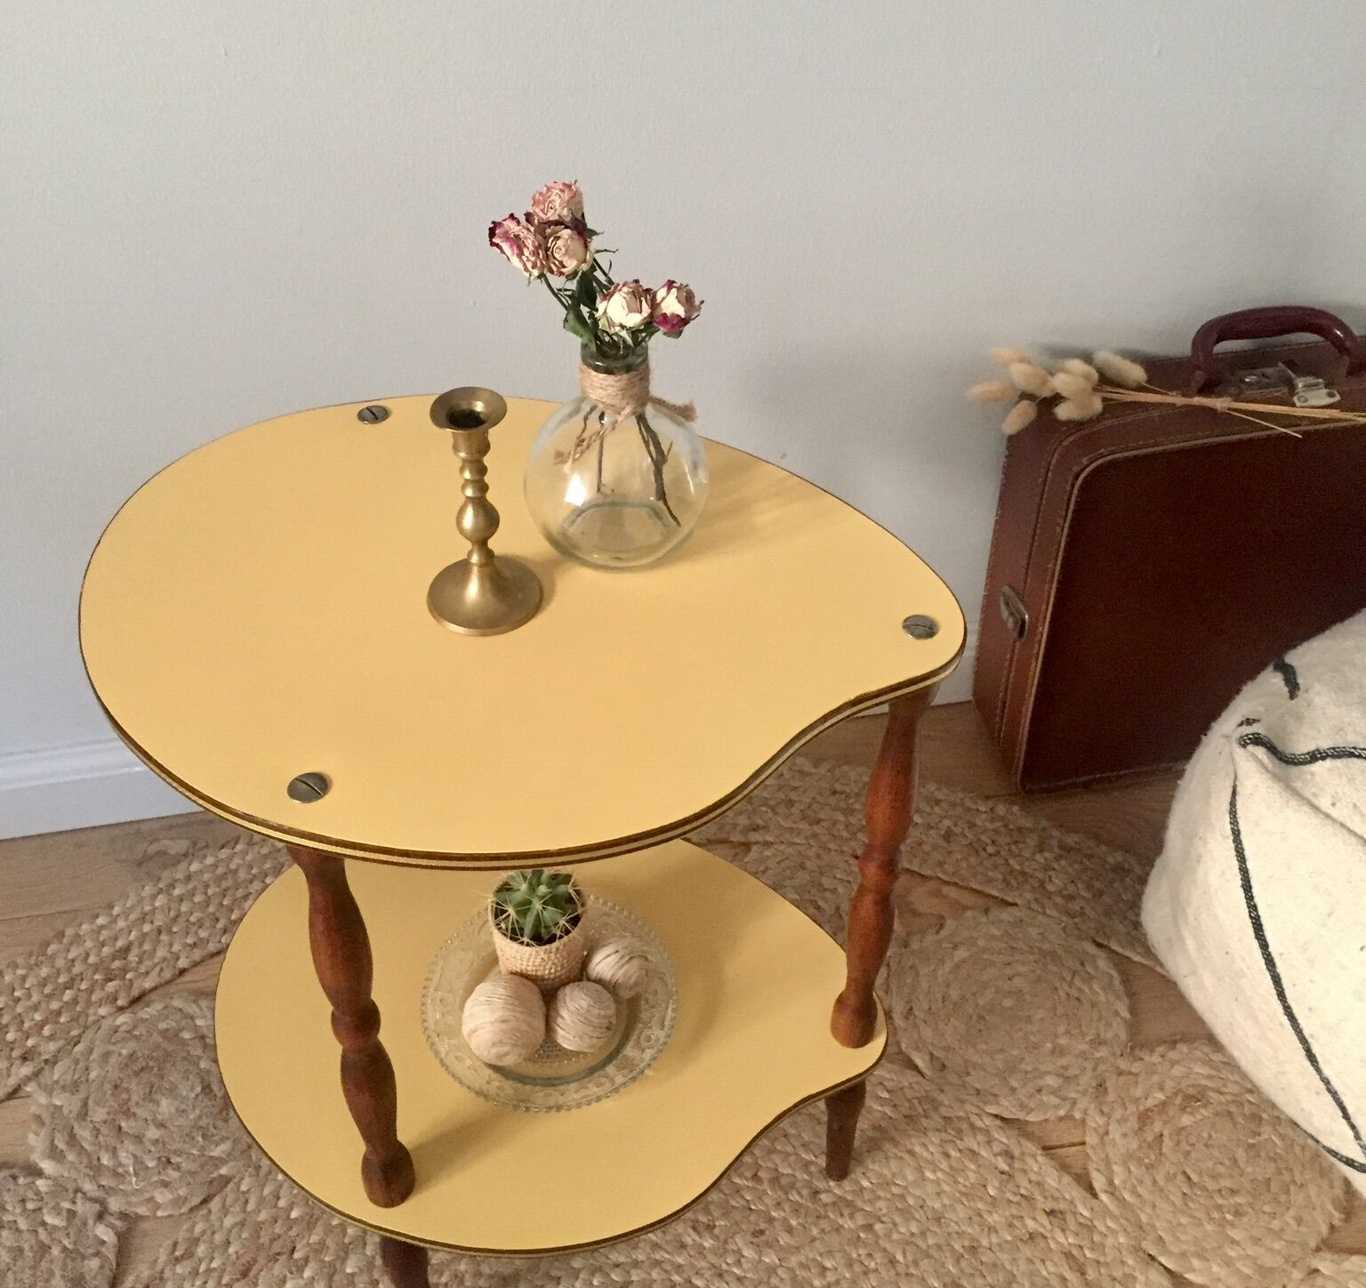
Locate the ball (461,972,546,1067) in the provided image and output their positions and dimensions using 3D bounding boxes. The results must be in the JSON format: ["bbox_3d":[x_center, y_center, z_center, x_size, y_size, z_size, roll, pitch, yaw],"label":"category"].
[{"bbox_3d":[-0.115,0.240,0.976,0.056,0.056,0.056,1,41,-1],"label":"ball"}]

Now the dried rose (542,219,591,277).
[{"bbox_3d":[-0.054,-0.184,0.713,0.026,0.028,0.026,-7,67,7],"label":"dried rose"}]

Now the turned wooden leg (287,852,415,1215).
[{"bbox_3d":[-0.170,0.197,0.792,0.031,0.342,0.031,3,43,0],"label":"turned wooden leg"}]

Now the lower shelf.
[{"bbox_3d":[-0.090,0.246,1.001,0.442,0.011,0.322,9,44,7],"label":"lower shelf"}]

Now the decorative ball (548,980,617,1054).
[{"bbox_3d":[-0.065,0.241,0.983,0.045,0.045,0.045,1,41,-1],"label":"decorative ball"}]

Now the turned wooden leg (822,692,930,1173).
[{"bbox_3d":[0.114,0.201,0.950,0.031,0.545,0.031,3,43,0],"label":"turned wooden leg"}]

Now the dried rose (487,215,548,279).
[{"bbox_3d":[-0.077,-0.186,0.715,0.027,0.029,0.027,-19,46,17],"label":"dried rose"}]

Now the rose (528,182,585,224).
[{"bbox_3d":[-0.055,-0.193,0.667,0.025,0.022,0.025,-11,79,13],"label":"rose"}]

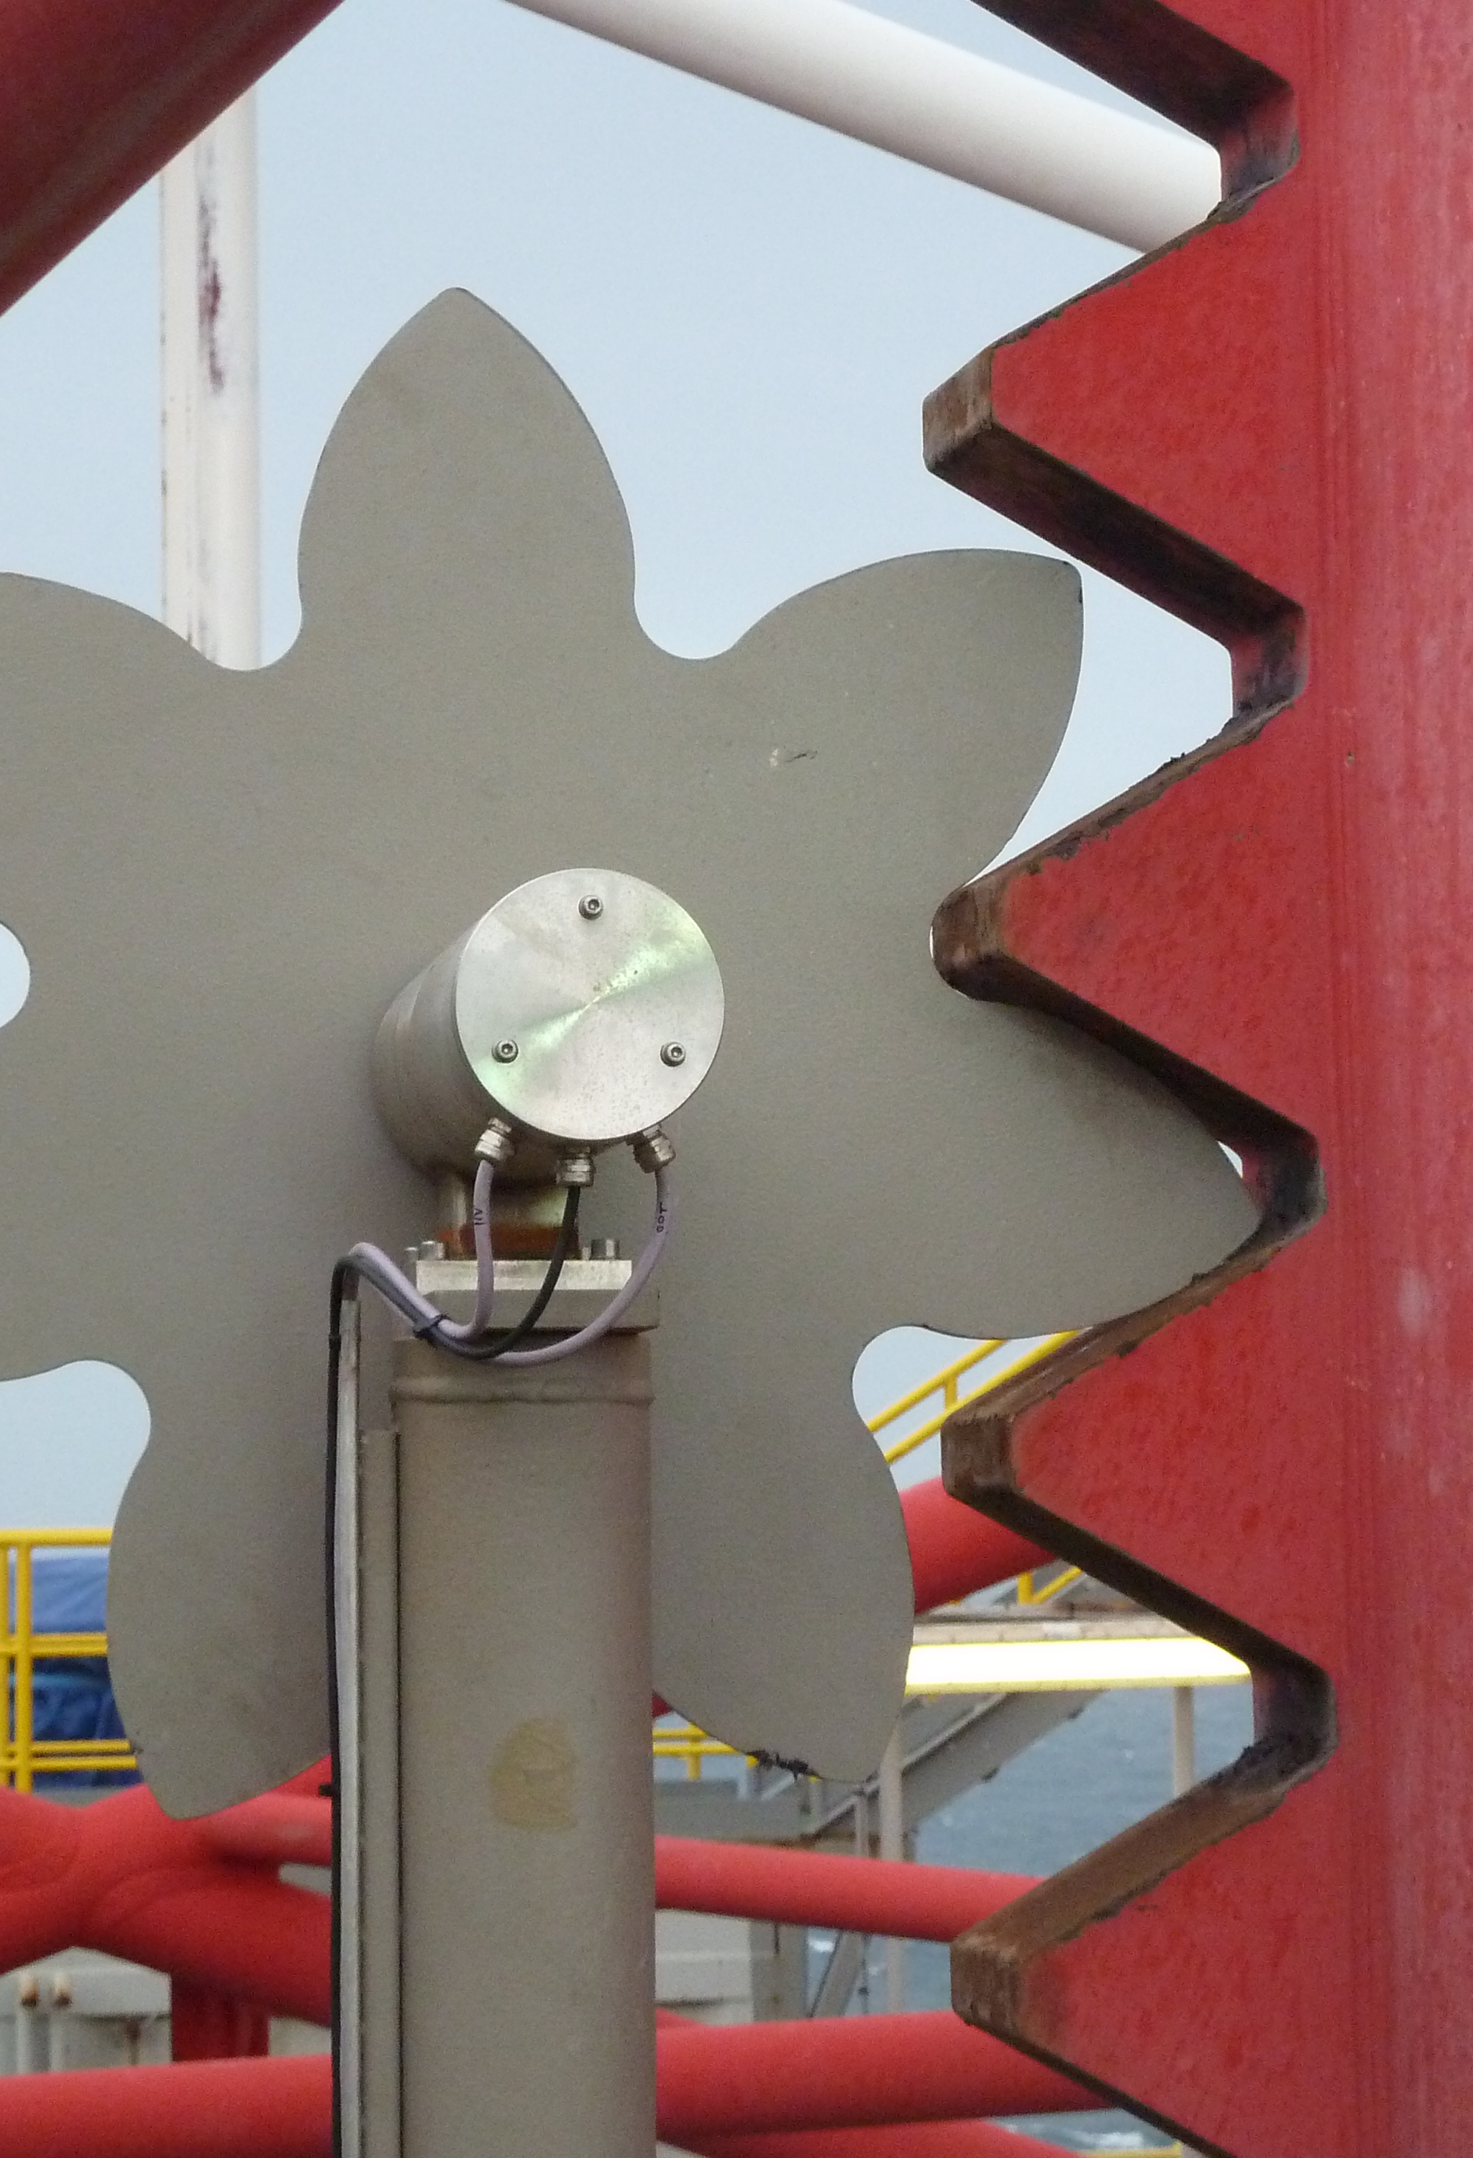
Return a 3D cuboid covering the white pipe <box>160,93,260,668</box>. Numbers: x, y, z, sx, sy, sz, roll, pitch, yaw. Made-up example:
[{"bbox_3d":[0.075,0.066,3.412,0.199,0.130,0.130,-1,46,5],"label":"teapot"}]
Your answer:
[{"bbox_3d":[-1.346,-1.695,16.600,0.250,1.750,0.220,-1,-5,0],"label":"white pipe"}]

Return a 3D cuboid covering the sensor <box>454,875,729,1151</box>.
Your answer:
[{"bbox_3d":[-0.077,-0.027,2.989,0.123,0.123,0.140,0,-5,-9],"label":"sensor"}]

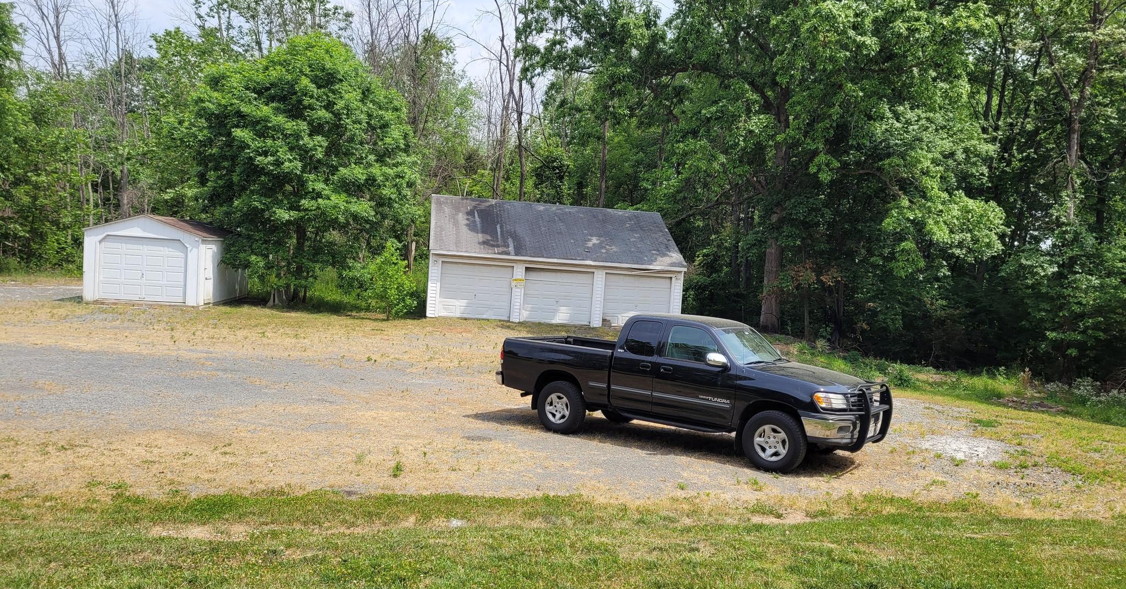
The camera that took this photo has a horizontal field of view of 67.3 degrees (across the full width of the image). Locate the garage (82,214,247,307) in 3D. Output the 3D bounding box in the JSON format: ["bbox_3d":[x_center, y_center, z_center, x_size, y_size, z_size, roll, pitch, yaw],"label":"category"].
[{"bbox_3d":[-14.622,-1.370,31.959,3.872,2.976,6.851,4,3,-7],"label":"garage"}]

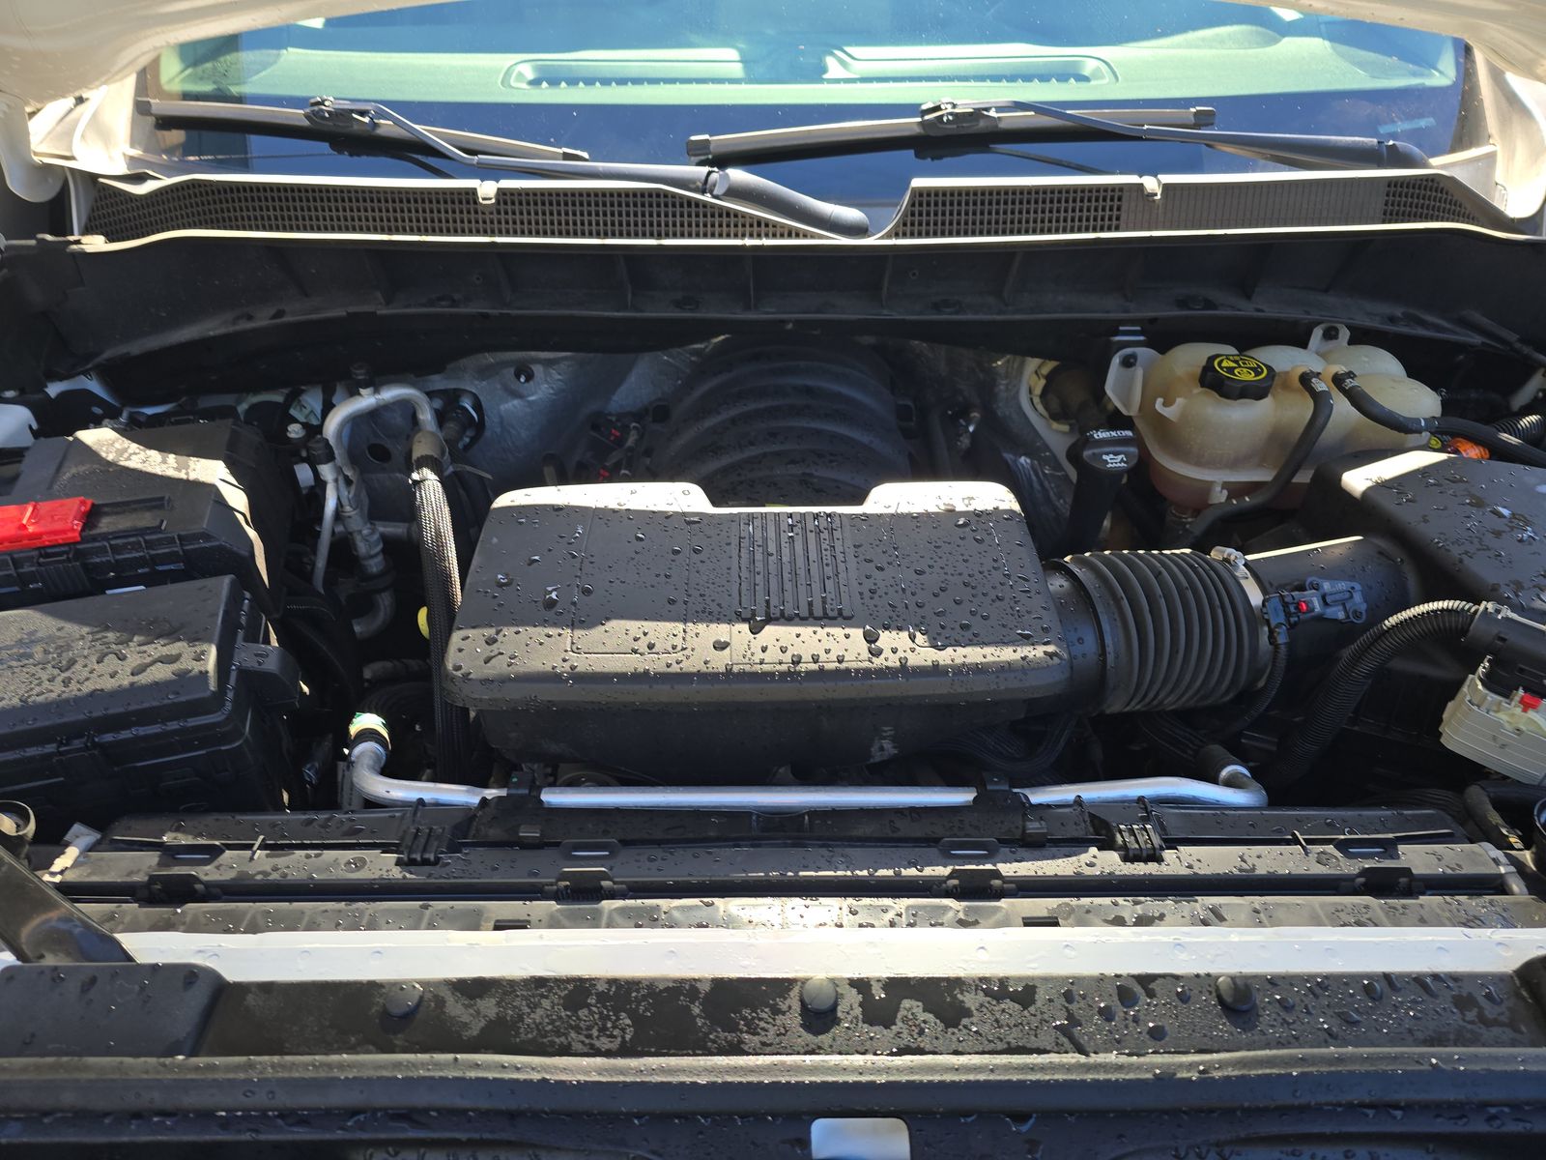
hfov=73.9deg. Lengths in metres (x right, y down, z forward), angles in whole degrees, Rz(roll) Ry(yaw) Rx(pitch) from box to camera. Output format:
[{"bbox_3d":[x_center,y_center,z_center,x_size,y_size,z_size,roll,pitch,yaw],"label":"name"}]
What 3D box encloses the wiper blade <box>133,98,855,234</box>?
[{"bbox_3d":[-0.313,-0.453,1.113,0.840,0.070,0.085,12,42,9],"label":"wiper blade"}]

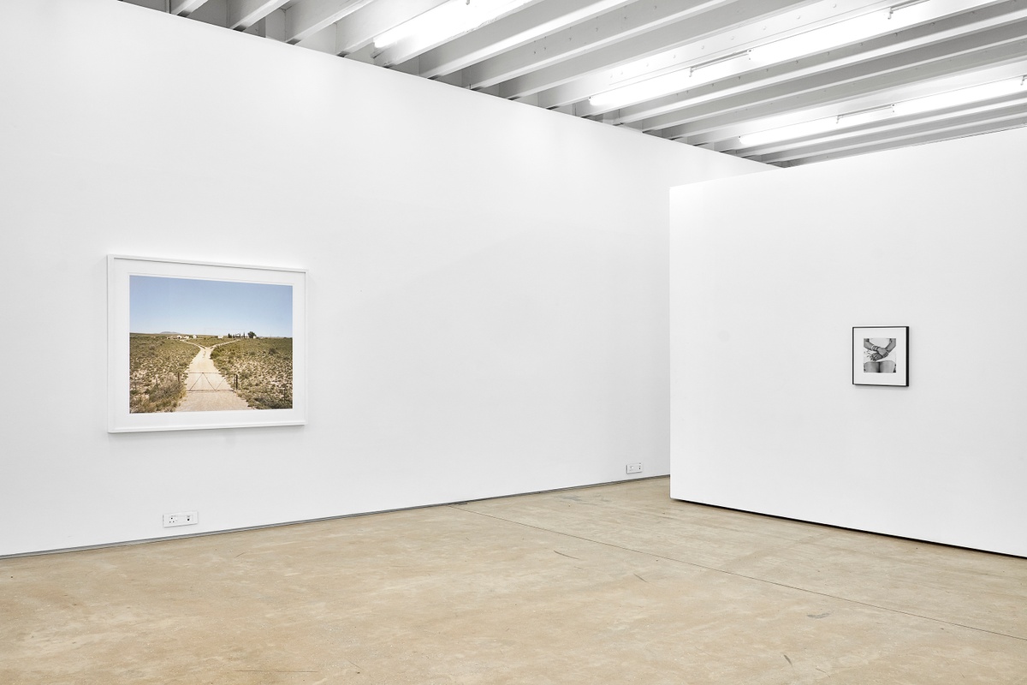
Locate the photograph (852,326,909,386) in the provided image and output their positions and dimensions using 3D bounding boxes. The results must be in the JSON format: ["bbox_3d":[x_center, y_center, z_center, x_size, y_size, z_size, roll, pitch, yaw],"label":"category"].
[{"bbox_3d":[3.045,0.116,7.571,0.028,0.482,0.479,1,-1,-41],"label":"photograph"}]

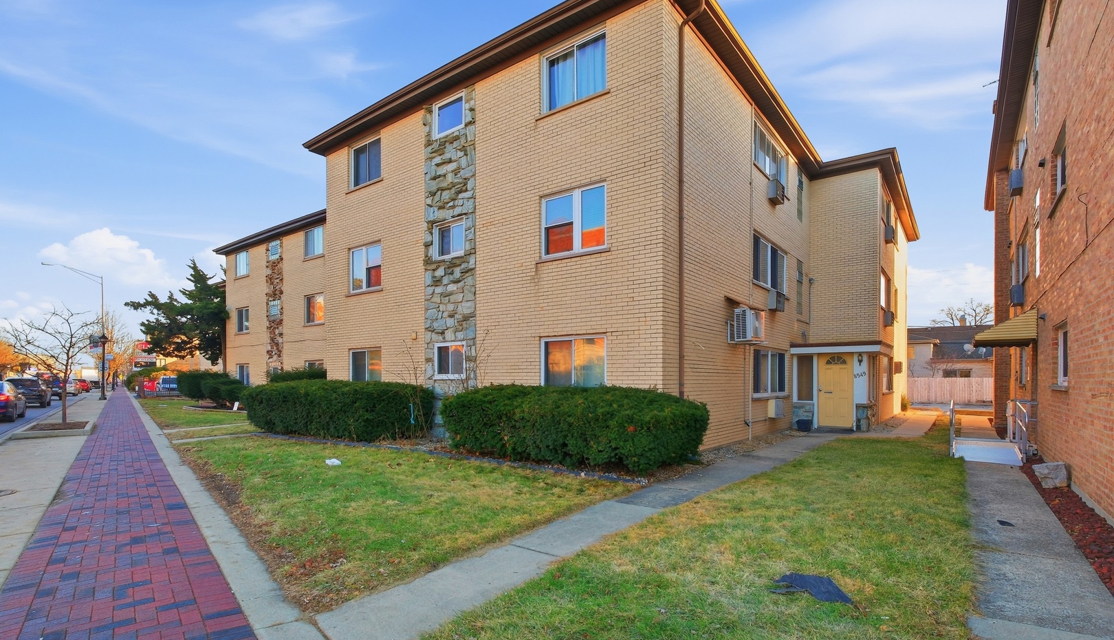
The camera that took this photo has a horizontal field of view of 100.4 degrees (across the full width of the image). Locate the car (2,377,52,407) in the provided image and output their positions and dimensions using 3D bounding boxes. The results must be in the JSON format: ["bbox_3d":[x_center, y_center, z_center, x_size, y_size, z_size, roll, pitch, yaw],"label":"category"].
[{"bbox_3d":[-30.606,4.094,26.670,1.870,1.580,4.600,3,-4,-43],"label":"car"}]

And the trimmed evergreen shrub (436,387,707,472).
[{"bbox_3d":[0.226,1.775,8.300,4.200,1.140,1.750,-2,-4,37],"label":"trimmed evergreen shrub"}]

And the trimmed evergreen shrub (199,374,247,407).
[{"bbox_3d":[-13.914,2.948,19.400,1.700,1.350,1.550,-2,-4,35],"label":"trimmed evergreen shrub"}]

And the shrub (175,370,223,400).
[{"bbox_3d":[-16.810,3.095,22.000,1.900,1.500,1.750,-2,-4,35],"label":"shrub"}]

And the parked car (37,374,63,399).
[{"bbox_3d":[-36.980,4.728,33.400,1.900,1.750,4.700,3,-4,-43],"label":"parked car"}]

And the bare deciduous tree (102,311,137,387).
[{"bbox_3d":[-54.242,3.421,57.000,4.800,9.500,4.800,3,-4,-43],"label":"bare deciduous tree"}]

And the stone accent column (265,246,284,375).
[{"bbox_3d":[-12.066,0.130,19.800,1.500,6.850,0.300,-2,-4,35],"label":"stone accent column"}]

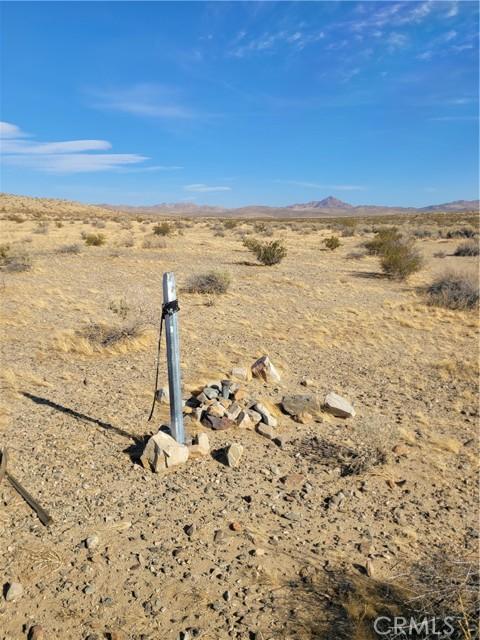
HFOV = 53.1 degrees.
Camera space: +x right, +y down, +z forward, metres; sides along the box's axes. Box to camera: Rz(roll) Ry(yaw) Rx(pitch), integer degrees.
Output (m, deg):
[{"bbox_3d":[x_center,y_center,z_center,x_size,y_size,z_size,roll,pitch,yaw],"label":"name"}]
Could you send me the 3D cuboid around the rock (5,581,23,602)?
[{"bbox_3d":[-0.972,1.155,2.056,0.075,0.065,0.068,0,12,0],"label":"rock"}]

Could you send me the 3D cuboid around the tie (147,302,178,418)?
[{"bbox_3d":[-0.504,0.271,3.125,0.195,0.821,0.090,0,12,0],"label":"tie"}]

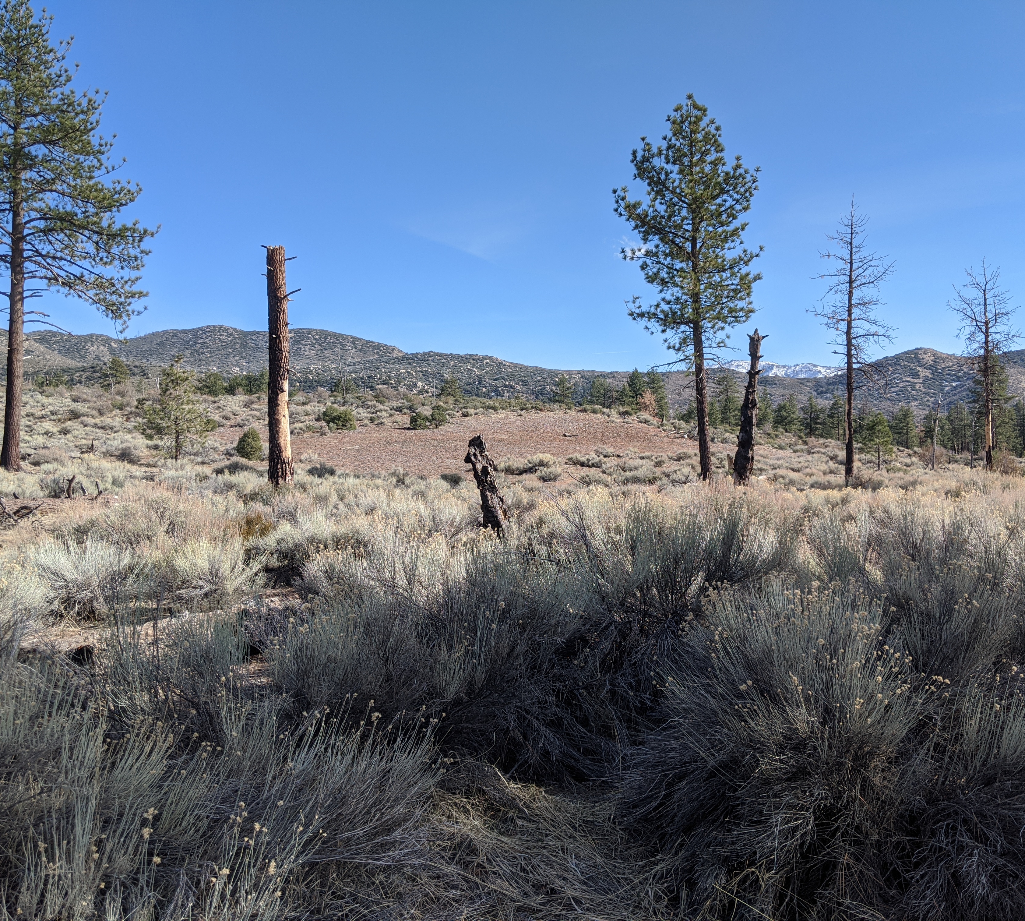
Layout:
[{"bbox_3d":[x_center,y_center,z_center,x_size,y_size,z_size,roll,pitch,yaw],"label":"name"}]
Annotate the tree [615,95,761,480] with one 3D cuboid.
[{"bbox_3d":[6.185,-5.961,33.203,5.057,13.548,4.804,0,-2,0],"label":"tree"}]

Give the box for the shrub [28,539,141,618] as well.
[{"bbox_3d":[-5.015,1.375,11.213,1.312,0.896,1.247,0,-2,0],"label":"shrub"}]

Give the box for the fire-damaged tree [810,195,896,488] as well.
[{"bbox_3d":[11.804,-4.090,33.151,2.909,10.069,2.763,0,-2,0],"label":"fire-damaged tree"}]

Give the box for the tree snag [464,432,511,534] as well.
[{"bbox_3d":[-0.414,0.512,16.529,0.512,1.948,0.487,-12,-2,0],"label":"tree snag"}]

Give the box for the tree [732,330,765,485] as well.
[{"bbox_3d":[7.642,-1.687,31.077,0.776,5.158,0.737,4,-2,0],"label":"tree"}]

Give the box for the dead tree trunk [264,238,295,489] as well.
[{"bbox_3d":[-6.366,-2.536,26.101,0.781,6.718,0.742,-2,-2,0],"label":"dead tree trunk"}]

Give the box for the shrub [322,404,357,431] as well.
[{"bbox_3d":[-10.461,-2.616,58.024,2.149,1.572,1.934,0,-2,0],"label":"shrub"}]

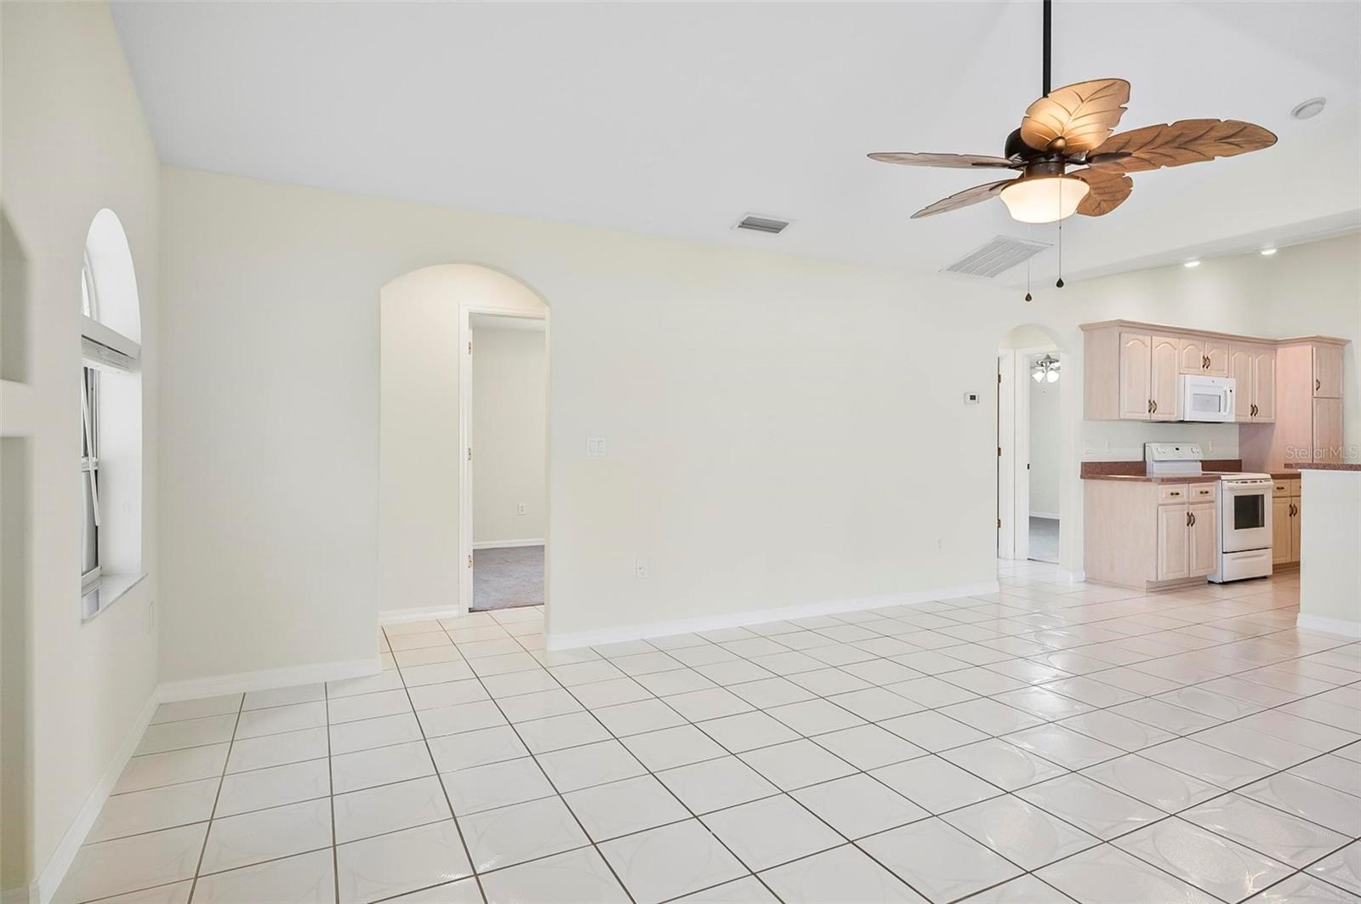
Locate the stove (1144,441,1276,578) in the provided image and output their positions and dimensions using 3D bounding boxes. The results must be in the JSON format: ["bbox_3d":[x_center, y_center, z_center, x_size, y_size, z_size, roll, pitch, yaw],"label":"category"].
[{"bbox_3d":[4.684,0.514,6.389,0.770,1.170,0.660,0,1,-27],"label":"stove"}]

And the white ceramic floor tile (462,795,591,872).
[{"bbox_3d":[-0.478,1.150,2.167,0.333,0.010,0.330,0,1,-27],"label":"white ceramic floor tile"}]

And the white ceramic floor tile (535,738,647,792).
[{"bbox_3d":[-0.327,1.141,2.612,0.332,0.010,0.332,0,1,-27],"label":"white ceramic floor tile"}]

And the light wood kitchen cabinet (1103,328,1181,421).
[{"bbox_3d":[3.850,-0.634,6.115,0.820,0.745,0.320,0,1,-27],"label":"light wood kitchen cabinet"}]

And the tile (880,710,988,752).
[{"bbox_3d":[1.029,1.141,2.930,0.332,0.010,0.326,0,1,-27],"label":"tile"}]

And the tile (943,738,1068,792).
[{"bbox_3d":[1.182,1.147,2.639,0.333,0.010,0.330,0,1,-27],"label":"tile"}]

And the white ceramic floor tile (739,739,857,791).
[{"bbox_3d":[0.428,1.146,2.628,0.333,0.010,0.330,0,1,-27],"label":"white ceramic floor tile"}]

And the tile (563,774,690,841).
[{"bbox_3d":[-0.174,1.129,2.283,0.327,0.010,0.324,0,1,-27],"label":"tile"}]

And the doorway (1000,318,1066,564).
[{"bbox_3d":[2.870,0.028,5.914,0.855,2.150,0.125,0,1,-27],"label":"doorway"}]

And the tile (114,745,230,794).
[{"bbox_3d":[-1.826,1.143,2.598,0.318,0.010,0.327,0,1,-27],"label":"tile"}]

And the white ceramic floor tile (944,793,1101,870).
[{"bbox_3d":[1.023,1.146,2.174,0.332,0.010,0.332,0,1,-27],"label":"white ceramic floor tile"}]

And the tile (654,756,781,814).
[{"bbox_3d":[0.125,1.146,2.471,0.332,0.010,0.326,0,1,-27],"label":"tile"}]

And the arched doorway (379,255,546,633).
[{"bbox_3d":[-1.155,0.064,3.876,0.885,2.115,0.120,0,1,-27],"label":"arched doorway"}]

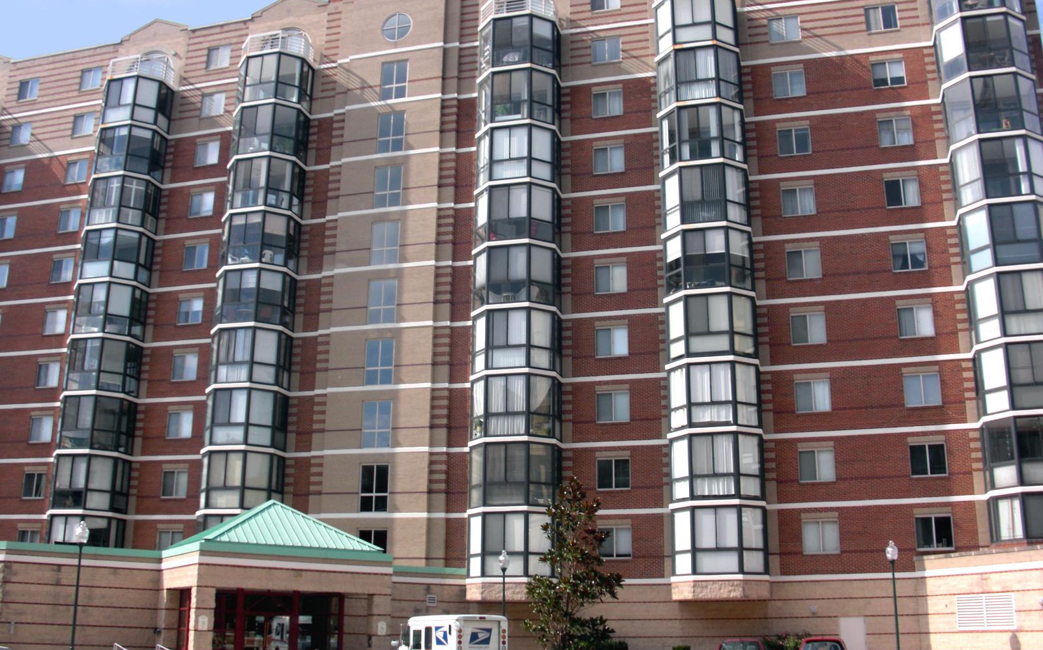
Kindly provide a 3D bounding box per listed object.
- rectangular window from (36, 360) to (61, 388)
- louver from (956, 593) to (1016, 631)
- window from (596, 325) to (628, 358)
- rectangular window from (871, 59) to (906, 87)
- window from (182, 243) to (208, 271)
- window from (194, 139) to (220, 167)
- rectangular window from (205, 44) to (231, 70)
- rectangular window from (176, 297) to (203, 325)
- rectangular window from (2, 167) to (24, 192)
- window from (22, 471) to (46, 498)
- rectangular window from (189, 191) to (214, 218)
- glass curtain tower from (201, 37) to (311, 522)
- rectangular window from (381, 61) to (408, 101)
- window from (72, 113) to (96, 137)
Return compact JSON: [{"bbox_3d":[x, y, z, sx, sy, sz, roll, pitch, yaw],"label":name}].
[{"bbox_3d":[-22.991,2.475,52.778,1.367,1.258,0.140,-4,-17,15],"label":"rectangular window"},{"bbox_3d":[15.683,9.712,36.626,0.120,1.240,2.380,9,-18,-26],"label":"louver"},{"bbox_3d":[3.788,0.708,45.304,1.340,1.290,0.150,-4,-17,15],"label":"window"},{"bbox_3d":[15.292,-10.494,45.137,1.340,1.230,0.120,-4,-17,15],"label":"rectangular window"},{"bbox_3d":[-15.672,-3.276,52.221,1.357,1.304,0.120,-4,-17,15],"label":"window"},{"bbox_3d":[-15.335,-8.387,53.009,1.350,1.240,0.140,-4,-17,15],"label":"window"},{"bbox_3d":[-15.239,-13.493,54.625,1.350,1.240,0.140,-4,-17,15],"label":"rectangular window"},{"bbox_3d":[-15.680,-0.645,51.334,1.340,1.290,0.150,-4,-17,15],"label":"rectangular window"},{"bbox_3d":[-26.683,-7.614,56.965,1.340,1.290,0.150,-4,-17,15],"label":"rectangular window"},{"bbox_3d":[-23.070,7.561,51.355,1.357,1.304,0.120,-4,-17,15],"label":"window"},{"bbox_3d":[-15.731,-5.939,53.422,1.390,1.290,0.130,-4,-17,15],"label":"rectangular window"},{"bbox_3d":[-12.211,-1.482,49.077,3.550,26.000,2.150,-4,-17,15],"label":"glass curtain tower"},{"bbox_3d":[-6.082,-11.696,51.898,1.380,2.130,0.130,-4,-17,15],"label":"rectangular window"},{"bbox_3d":[-22.600,-10.352,56.051,1.350,1.240,0.140,-4,-17,15],"label":"window"}]

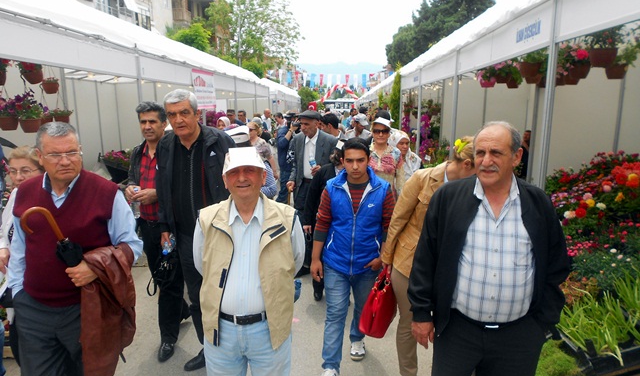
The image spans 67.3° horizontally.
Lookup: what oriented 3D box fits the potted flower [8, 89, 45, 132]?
[{"bbox_3d":[-2.931,-0.774,4.800,0.360,0.420,0.340,-6,11,-26],"label":"potted flower"}]

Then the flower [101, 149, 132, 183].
[{"bbox_3d":[-2.599,-0.277,6.200,0.420,0.420,0.480,6,12,36],"label":"flower"}]

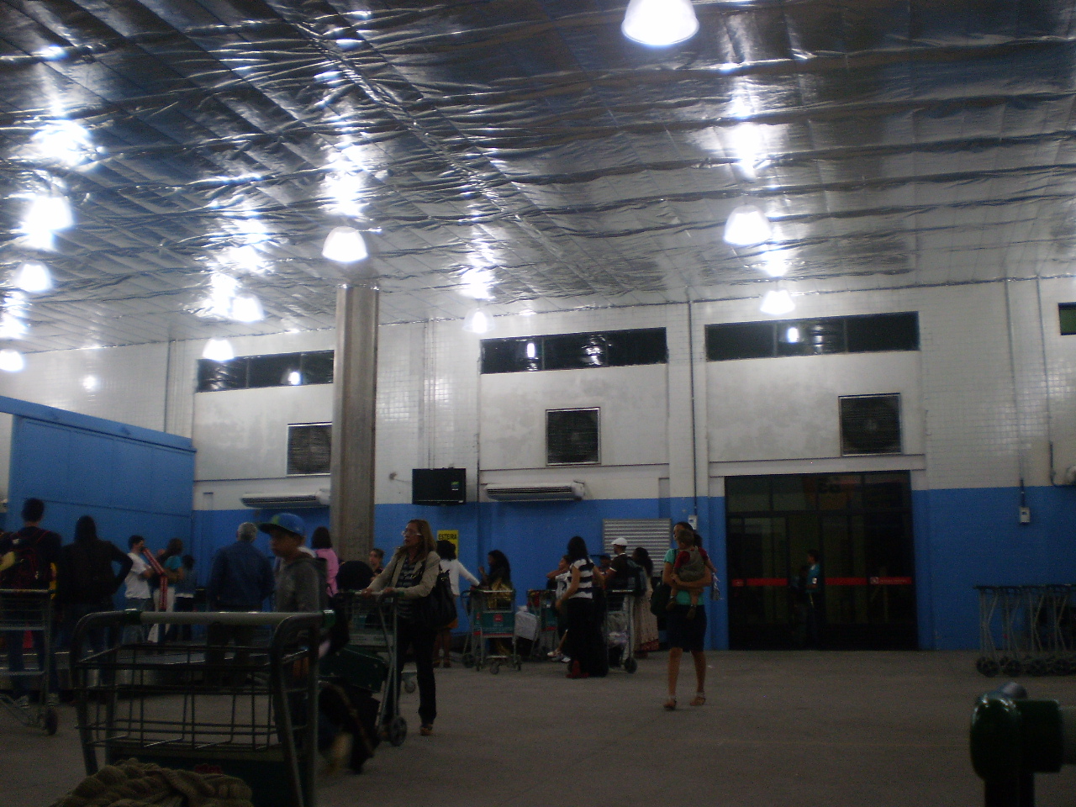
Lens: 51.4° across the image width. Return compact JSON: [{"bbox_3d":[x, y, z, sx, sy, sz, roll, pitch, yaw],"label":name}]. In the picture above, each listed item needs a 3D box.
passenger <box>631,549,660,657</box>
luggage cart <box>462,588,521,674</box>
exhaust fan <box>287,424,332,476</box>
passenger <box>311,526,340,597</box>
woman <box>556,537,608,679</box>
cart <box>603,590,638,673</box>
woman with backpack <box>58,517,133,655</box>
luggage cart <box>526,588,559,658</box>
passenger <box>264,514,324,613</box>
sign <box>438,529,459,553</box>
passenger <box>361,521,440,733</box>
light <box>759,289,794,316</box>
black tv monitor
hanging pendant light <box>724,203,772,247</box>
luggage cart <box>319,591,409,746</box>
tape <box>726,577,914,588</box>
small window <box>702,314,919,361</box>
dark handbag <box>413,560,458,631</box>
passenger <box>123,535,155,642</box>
[{"bbox_3d":[1.603,2.983,16.734,0.420,1.640,0.450,-1,-9,6],"label":"passenger"},{"bbox_3d":[-0.514,2.780,13.757,0.580,1.030,0.930,1,-9,-6],"label":"luggage cart"},{"bbox_3d":[-4.481,0.901,22.049,1.020,1.040,0.250,-3,-10,17],"label":"exhaust fan"},{"bbox_3d":[-2.210,2.090,11.513,0.460,1.639,0.300,4,-10,-20],"label":"passenger"},{"bbox_3d":[0.506,2.347,12.981,0.500,1.635,0.450,7,-12,-37],"label":"woman"},{"bbox_3d":[0.762,2.777,13.745,0.580,1.030,0.930,-7,-12,37],"label":"cart"},{"bbox_3d":[-4.013,1.870,10.089,0.620,1.700,0.360,1,-9,-6],"label":"woman with backpack"},{"bbox_3d":[0.211,3.179,16.086,0.580,1.040,0.880,4,-10,-26],"label":"luggage cart"},{"bbox_3d":[-1.353,1.384,6.469,0.480,1.460,0.400,3,-10,-16],"label":"passenger"},{"bbox_3d":[-1.645,2.606,20.463,0.420,0.580,0.020,-3,-10,17],"label":"sign"},{"bbox_3d":[-0.941,1.586,7.973,0.600,1.531,0.480,9,-13,-44],"label":"passenger"},{"bbox_3d":[4.015,-1.697,18.751,0.540,0.420,0.540,0,-10,0],"label":"light"},{"bbox_3d":[-1.841,1.554,20.855,1.030,0.670,0.110,-2,-10,9],"label":"black tv monitor"},{"bbox_3d":[2.526,-2.157,13.450,0.540,0.420,0.540,0,-10,0],"label":"hanging pendant light"},{"bbox_3d":[-1.340,1.772,7.557,0.930,1.030,0.580,9,-13,-44],"label":"luggage cart"},{"bbox_3d":[4.667,2.934,18.407,2.900,0.125,0.030,-3,-10,17],"label":"tape"},{"bbox_3d":[4.744,-1.152,19.536,3.610,0.670,0.120,-3,-10,17],"label":"small window"},{"bbox_3d":[-0.739,1.356,7.900,0.350,0.490,0.170,7,-12,-36],"label":"dark handbag"},{"bbox_3d":[-5.175,2.544,14.377,0.400,1.698,0.480,2,-10,-14],"label":"passenger"}]

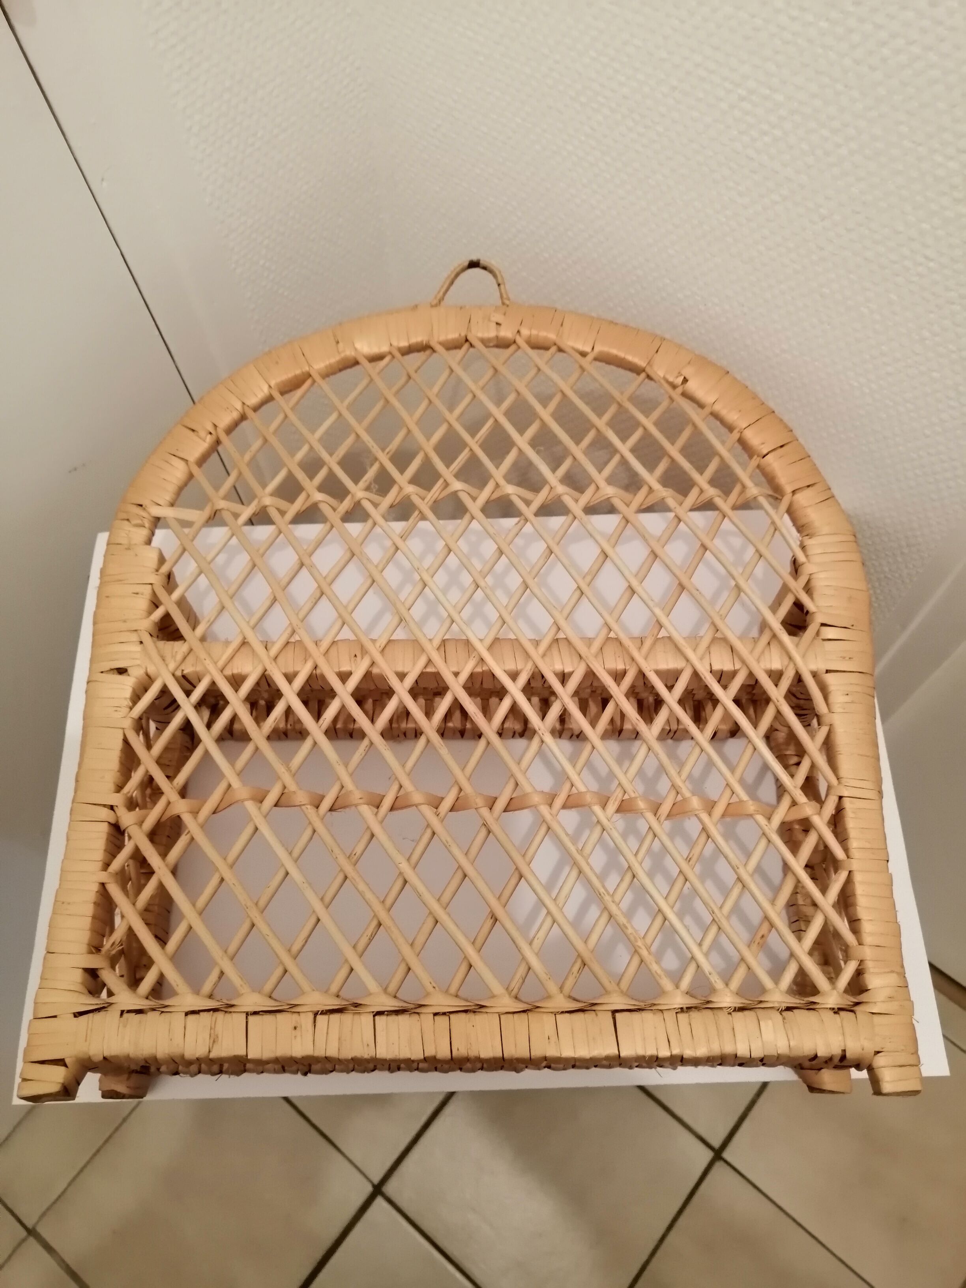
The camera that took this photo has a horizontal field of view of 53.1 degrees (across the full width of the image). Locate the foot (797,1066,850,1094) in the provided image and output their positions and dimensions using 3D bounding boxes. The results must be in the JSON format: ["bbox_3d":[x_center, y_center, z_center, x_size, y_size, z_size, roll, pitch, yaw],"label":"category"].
[{"bbox_3d":[0.212,0.266,0.600,0.022,0.024,0.022,0,71,0],"label":"foot"}]

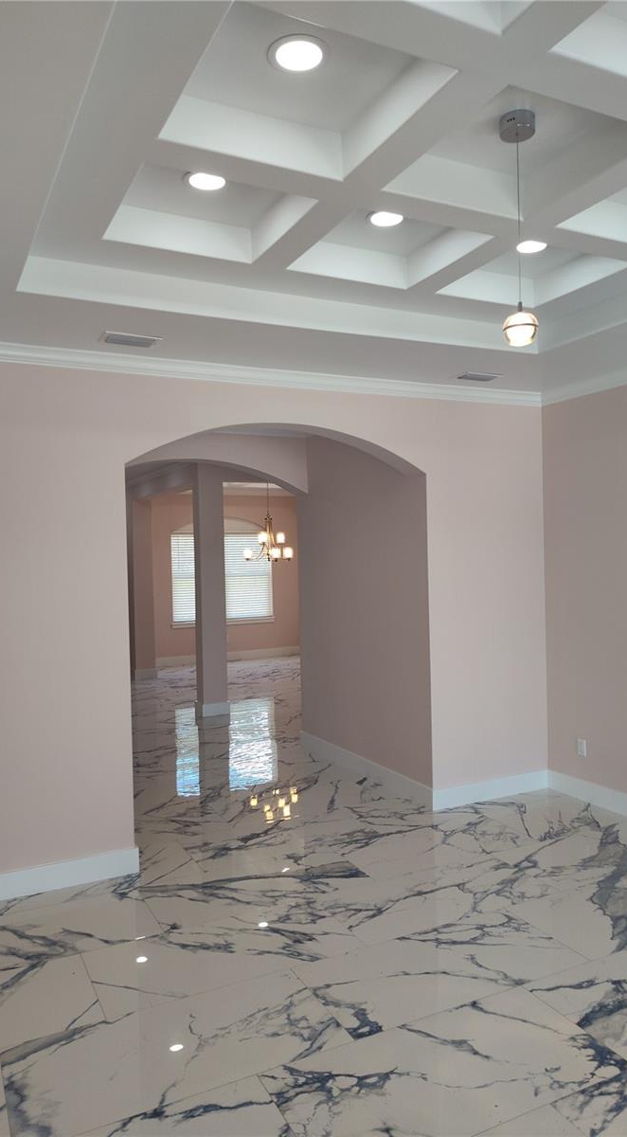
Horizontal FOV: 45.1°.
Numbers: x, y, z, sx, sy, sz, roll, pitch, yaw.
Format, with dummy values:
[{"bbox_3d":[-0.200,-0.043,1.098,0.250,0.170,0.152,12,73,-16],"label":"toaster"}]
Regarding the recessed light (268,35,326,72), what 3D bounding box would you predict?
[{"bbox_3d":[-0.047,-1.548,2.296,0.183,0.035,0.183,-1,1,0],"label":"recessed light"}]

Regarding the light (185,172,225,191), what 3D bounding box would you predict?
[{"bbox_3d":[-0.428,-1.548,3.046,0.180,0.035,0.180,-1,1,0],"label":"light"}]

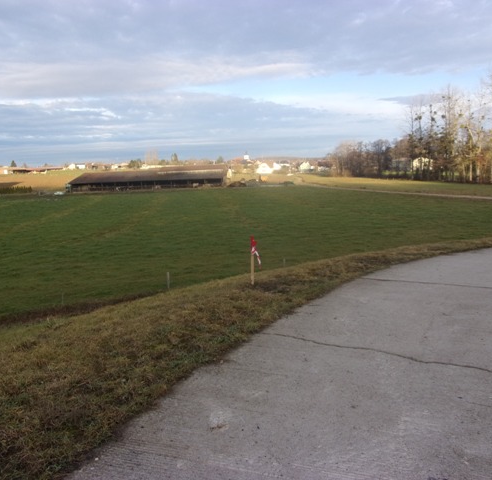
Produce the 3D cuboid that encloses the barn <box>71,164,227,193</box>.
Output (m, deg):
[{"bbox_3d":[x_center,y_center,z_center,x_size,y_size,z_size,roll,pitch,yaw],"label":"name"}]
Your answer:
[{"bbox_3d":[-32.207,-21.439,161.797,50.000,6.300,25.000,-2,10,0],"label":"barn"}]

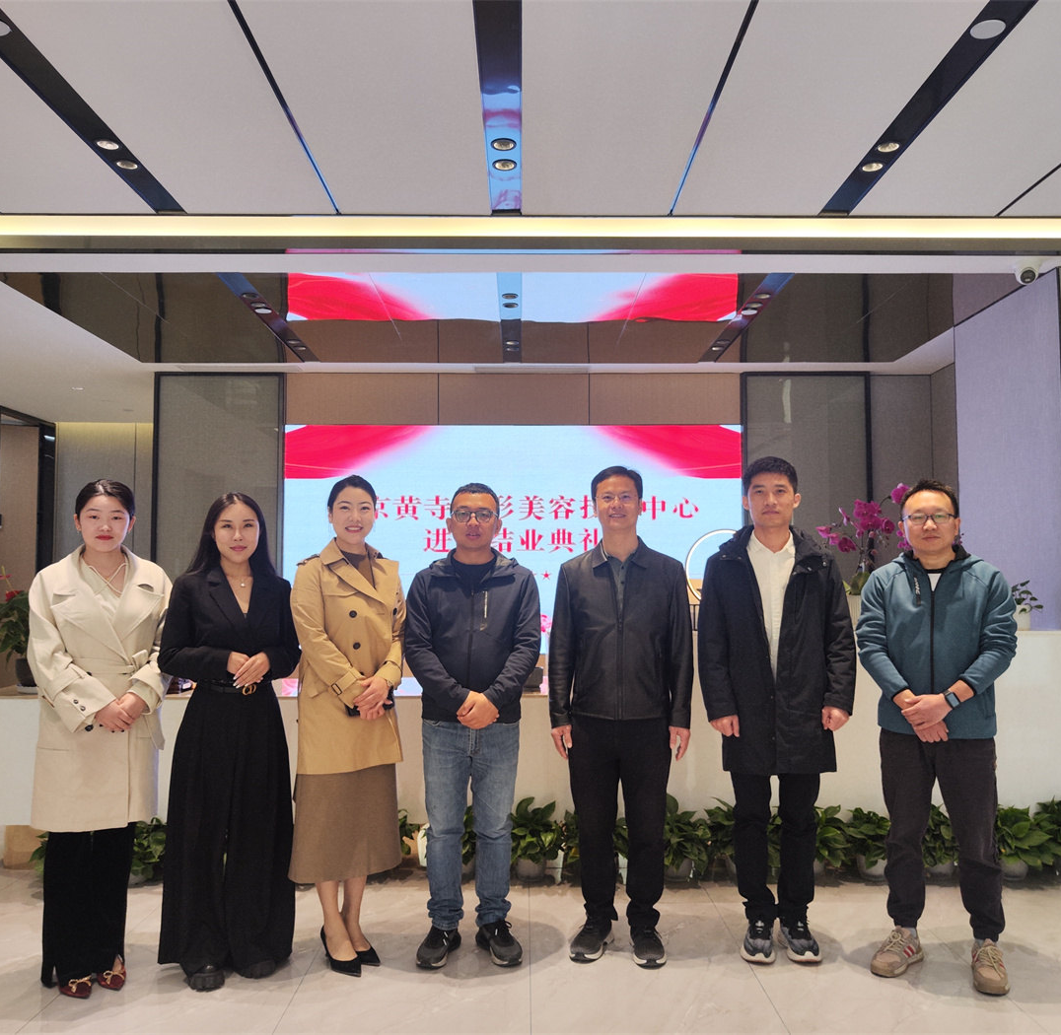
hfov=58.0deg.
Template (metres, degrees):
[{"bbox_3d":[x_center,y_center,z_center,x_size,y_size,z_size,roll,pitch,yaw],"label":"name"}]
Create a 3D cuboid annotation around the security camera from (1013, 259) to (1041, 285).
[{"bbox_3d":[2.358,-1.153,4.540,0.125,0.100,0.125,-2,-4,26],"label":"security camera"}]

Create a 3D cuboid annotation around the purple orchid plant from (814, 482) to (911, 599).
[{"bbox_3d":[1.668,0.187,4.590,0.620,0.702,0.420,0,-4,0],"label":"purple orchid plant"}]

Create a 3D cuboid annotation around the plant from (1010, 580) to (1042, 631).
[{"bbox_3d":[2.385,0.423,4.626,0.188,0.235,0.170,0,-3,0],"label":"plant"}]

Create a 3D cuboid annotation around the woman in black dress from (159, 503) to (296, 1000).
[{"bbox_3d":[-1.043,0.728,3.323,0.490,1.630,0.370,2,-4,-24],"label":"woman in black dress"}]

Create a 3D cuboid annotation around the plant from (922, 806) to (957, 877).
[{"bbox_3d":[1.834,1.455,4.300,0.300,0.303,0.300,0,-4,0],"label":"plant"}]

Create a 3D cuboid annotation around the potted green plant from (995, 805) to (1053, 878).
[{"bbox_3d":[2.184,1.456,4.302,0.320,0.303,0.310,0,-4,0],"label":"potted green plant"}]

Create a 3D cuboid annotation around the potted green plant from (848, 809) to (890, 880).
[{"bbox_3d":[1.521,1.450,4.271,0.217,0.300,0.230,0,-3,0],"label":"potted green plant"}]

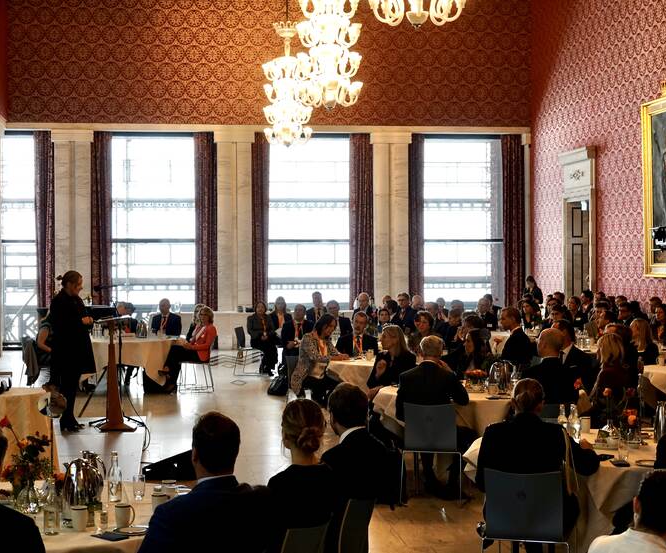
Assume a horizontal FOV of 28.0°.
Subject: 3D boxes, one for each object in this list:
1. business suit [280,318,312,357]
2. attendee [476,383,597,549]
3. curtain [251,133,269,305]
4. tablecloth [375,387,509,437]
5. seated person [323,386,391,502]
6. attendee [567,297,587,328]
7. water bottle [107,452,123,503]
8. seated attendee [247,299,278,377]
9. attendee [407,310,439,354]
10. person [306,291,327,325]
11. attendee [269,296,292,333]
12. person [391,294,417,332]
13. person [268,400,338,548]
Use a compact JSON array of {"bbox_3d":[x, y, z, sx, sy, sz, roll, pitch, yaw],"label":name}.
[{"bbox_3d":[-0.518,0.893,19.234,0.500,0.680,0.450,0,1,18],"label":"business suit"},{"bbox_3d":[1.150,1.158,7.380,0.620,1.270,0.800,0,1,16],"label":"attendee"},{"bbox_3d":[-1.570,-1.090,28.500,0.420,3.950,0.250,0,1,-6],"label":"curtain"},{"bbox_3d":[1.238,1.330,12.129,1.800,0.550,1.800,0,1,0],"label":"tablecloth"},{"bbox_3d":[-0.010,1.149,6.270,0.800,1.310,0.540,1,1,38],"label":"seated person"},{"bbox_3d":[4.090,1.035,22.533,0.750,1.280,0.500,-1,1,-41],"label":"attendee"},{"bbox_3d":[-1.030,0.954,6.320,0.072,0.237,0.072,0,1,0],"label":"water bottle"},{"bbox_3d":[-1.180,1.026,22.550,0.500,1.210,0.800,0,1,-9],"label":"seated attendee"},{"bbox_3d":[1.050,1.067,15.800,0.520,1.260,0.780,0,1,20],"label":"attendee"},{"bbox_3d":[-0.300,0.958,24.100,0.520,1.320,0.780,0,1,7],"label":"person"},{"bbox_3d":[-0.925,0.998,23.600,0.500,1.250,0.780,0,1,6],"label":"attendee"},{"bbox_3d":[1.170,0.974,22.300,0.530,1.320,0.780,0,1,9],"label":"person"},{"bbox_3d":[-0.233,1.208,5.765,0.750,1.300,0.500,0,1,44],"label":"person"}]

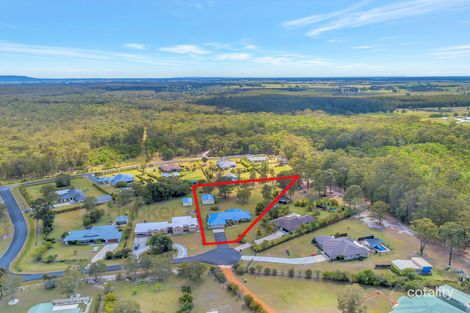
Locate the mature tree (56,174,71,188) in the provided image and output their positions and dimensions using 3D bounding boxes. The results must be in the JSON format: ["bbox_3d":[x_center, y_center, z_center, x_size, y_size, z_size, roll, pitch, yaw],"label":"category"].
[{"bbox_3d":[-146.600,21.710,268.080,11.000,12.000,11.000,0,14,0],"label":"mature tree"}]

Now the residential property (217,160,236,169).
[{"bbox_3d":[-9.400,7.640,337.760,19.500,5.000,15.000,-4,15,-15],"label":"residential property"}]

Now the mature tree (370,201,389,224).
[{"bbox_3d":[85.250,33.100,184.300,10.060,14.160,10.060,0,14,0],"label":"mature tree"}]

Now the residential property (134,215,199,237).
[{"bbox_3d":[-38.680,38.980,179.140,34.190,5.270,14.650,-3,14,-11],"label":"residential property"}]

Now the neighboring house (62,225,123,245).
[{"bbox_3d":[-74.820,41.640,168.730,28.330,5.180,13.970,-2,14,-9],"label":"neighboring house"}]

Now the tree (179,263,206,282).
[{"bbox_3d":[-20.100,54.500,148.470,13.000,7.300,13.000,0,14,0],"label":"tree"}]

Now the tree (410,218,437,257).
[{"bbox_3d":[99.000,43.520,164.880,13.000,20.500,13.000,0,14,0],"label":"tree"}]

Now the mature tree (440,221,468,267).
[{"bbox_3d":[97.240,40.200,141.950,11.230,21.000,11.230,0,14,0],"label":"mature tree"}]

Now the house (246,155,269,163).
[{"bbox_3d":[23.890,1.960,327.250,21.980,5.080,14.650,-1,14,-5],"label":"house"}]

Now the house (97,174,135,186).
[{"bbox_3d":[-109.100,20.510,286.040,29.000,5.500,15.000,-8,16,-29],"label":"house"}]

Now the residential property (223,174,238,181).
[{"bbox_3d":[-4.200,19.440,292.270,14.000,4.500,8.000,-4,15,-15],"label":"residential property"}]

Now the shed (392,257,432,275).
[{"bbox_3d":[72.700,45.330,129.800,13.000,3.300,7.800,0,14,0],"label":"shed"}]

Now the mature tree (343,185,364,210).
[{"bbox_3d":[77.170,27.240,204.670,12.010,15.630,12.010,0,14,0],"label":"mature tree"}]

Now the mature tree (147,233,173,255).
[{"bbox_3d":[-37.290,42.990,155.890,12.010,8.790,12.010,0,14,0],"label":"mature tree"}]

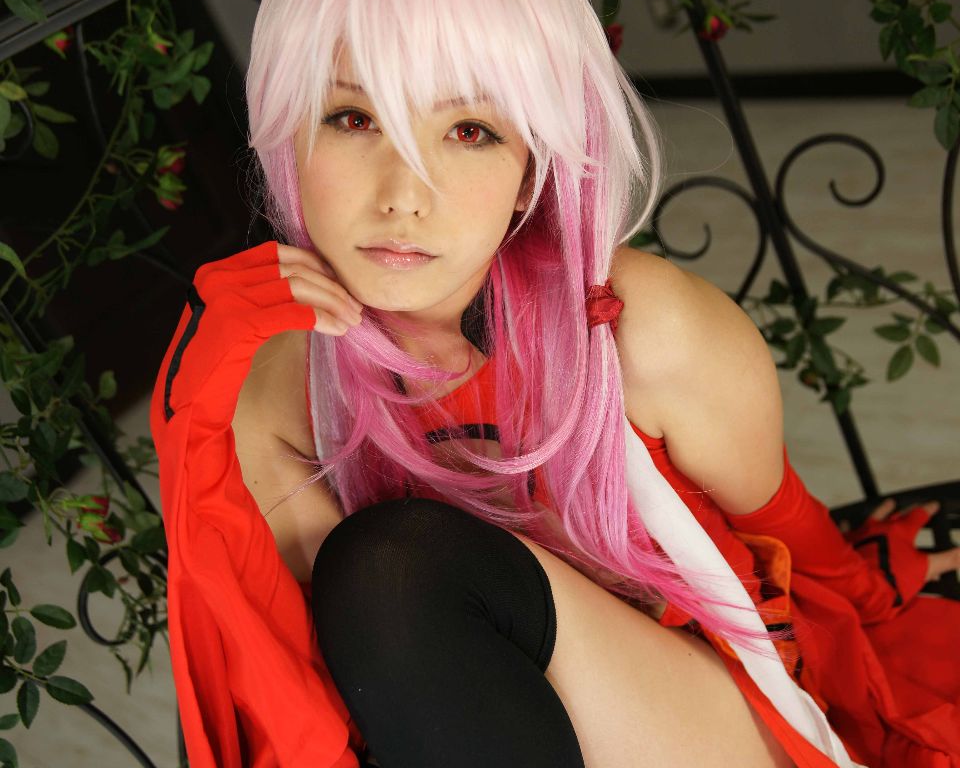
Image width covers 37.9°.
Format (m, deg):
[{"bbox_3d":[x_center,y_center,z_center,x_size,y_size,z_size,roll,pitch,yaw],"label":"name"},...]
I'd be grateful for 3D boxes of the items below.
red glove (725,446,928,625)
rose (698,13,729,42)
[{"bbox_3d":[0.255,0.113,1.030,0.110,0.300,0.120,33,97,42],"label":"red glove"},{"bbox_3d":[0.189,-0.289,1.135,0.024,0.024,0.025,5,51,4],"label":"rose"}]

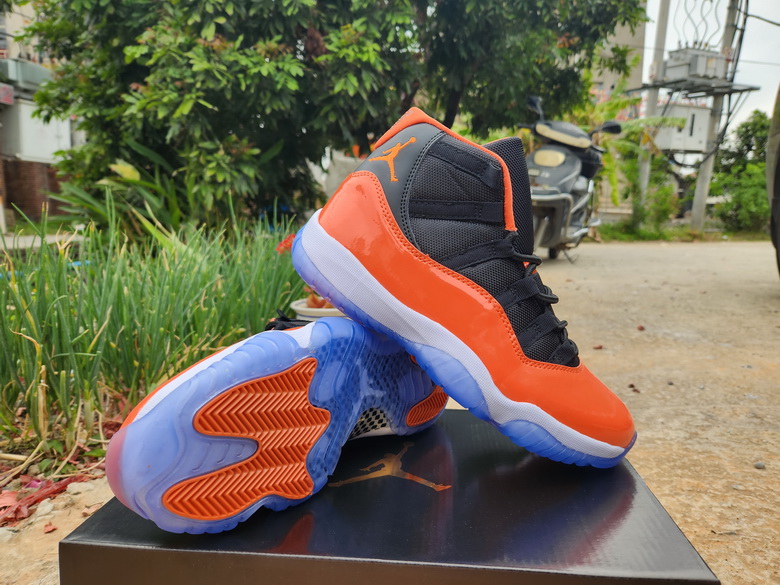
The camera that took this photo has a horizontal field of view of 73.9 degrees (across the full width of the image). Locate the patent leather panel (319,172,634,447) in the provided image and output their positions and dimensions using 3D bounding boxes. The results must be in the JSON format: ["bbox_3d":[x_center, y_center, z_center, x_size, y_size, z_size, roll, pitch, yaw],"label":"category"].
[{"bbox_3d":[0.070,0.009,0.407,0.293,0.081,0.104,33,11,3],"label":"patent leather panel"}]

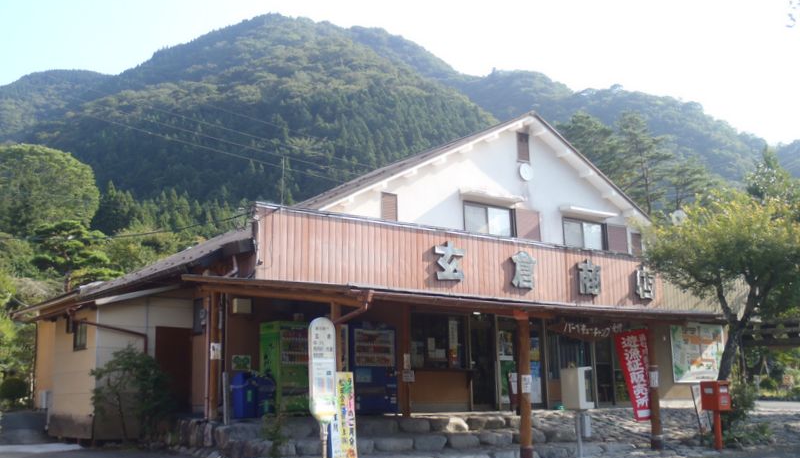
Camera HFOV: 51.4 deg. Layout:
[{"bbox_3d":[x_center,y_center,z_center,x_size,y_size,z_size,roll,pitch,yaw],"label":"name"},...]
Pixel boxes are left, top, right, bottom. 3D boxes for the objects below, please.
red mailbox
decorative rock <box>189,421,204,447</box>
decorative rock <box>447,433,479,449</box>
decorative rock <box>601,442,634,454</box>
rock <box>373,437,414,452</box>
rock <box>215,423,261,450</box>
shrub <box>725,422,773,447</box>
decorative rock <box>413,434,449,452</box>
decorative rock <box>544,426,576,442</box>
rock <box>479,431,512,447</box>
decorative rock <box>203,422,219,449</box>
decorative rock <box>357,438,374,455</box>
[{"bbox_3d":[6.181,3.262,16.300,0.440,0.560,0.380,7,-13,-37],"label":"red mailbox"},{"bbox_3d":[-3.449,3.483,14.100,0.200,0.430,0.220,7,-13,-37],"label":"decorative rock"},{"bbox_3d":[1.118,3.737,14.646,0.580,0.260,0.360,8,-13,-37],"label":"decorative rock"},{"bbox_3d":[4.317,4.333,16.512,0.700,0.210,0.380,8,-13,-37],"label":"decorative rock"},{"bbox_3d":[-0.088,3.445,13.300,0.580,0.220,0.360,7,-13,-37],"label":"rock"},{"bbox_3d":[-2.441,3.117,12.500,0.580,0.340,0.420,7,-13,-37],"label":"rock"},{"bbox_3d":[7.672,4.526,18.352,1.000,0.550,0.750,0,-10,0],"label":"shrub"},{"bbox_3d":[0.537,3.632,14.172,0.580,0.280,0.360,8,-13,-37],"label":"decorative rock"},{"bbox_3d":[3.122,3.974,16.183,0.620,0.280,0.370,8,-13,-37],"label":"decorative rock"},{"bbox_3d":[1.630,3.593,14.200,0.500,0.250,0.360,7,-13,-37],"label":"rock"},{"bbox_3d":[-3.062,3.317,13.442,0.200,0.390,0.240,8,-13,-37],"label":"decorative rock"},{"bbox_3d":[-0.543,3.425,13.100,0.360,0.270,0.330,7,-13,-37],"label":"decorative rock"}]

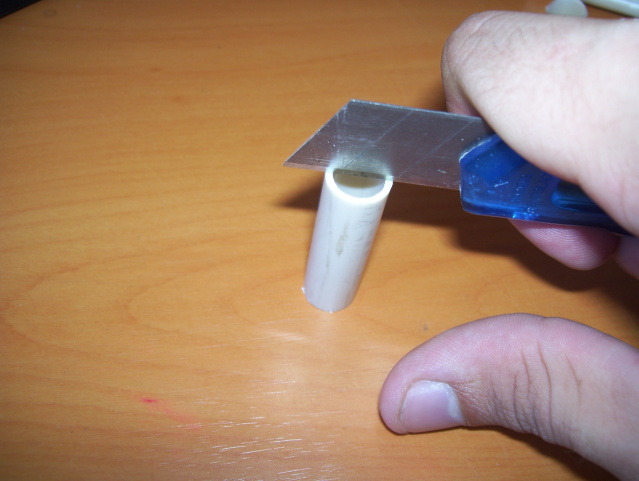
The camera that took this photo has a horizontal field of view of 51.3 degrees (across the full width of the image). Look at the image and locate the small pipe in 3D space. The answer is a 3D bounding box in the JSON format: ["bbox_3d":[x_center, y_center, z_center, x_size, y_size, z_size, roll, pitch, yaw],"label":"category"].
[{"bbox_3d":[0.005,0.000,0.138,0.013,0.040,0.013,4,56,-6],"label":"small pipe"}]

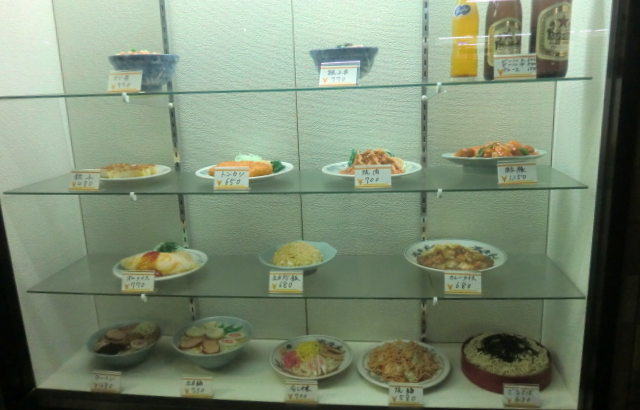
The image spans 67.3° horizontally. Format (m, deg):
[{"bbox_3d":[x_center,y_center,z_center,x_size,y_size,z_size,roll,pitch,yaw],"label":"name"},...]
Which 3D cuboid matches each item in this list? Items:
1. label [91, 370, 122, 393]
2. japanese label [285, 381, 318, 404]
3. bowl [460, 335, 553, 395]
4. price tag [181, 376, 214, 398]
[{"bbox_3d":[-0.489,0.408,1.108,0.071,0.045,0.010,0,-10,8],"label":"label"},{"bbox_3d":[-0.039,0.407,1.044,0.071,0.045,0.010,-1,-13,5],"label":"japanese label"},{"bbox_3d":[0.439,0.372,1.142,0.196,0.051,0.196,0,13,7],"label":"bowl"},{"bbox_3d":[-0.273,0.409,1.079,0.071,0.045,0.010,-1,-8,6],"label":"price tag"}]

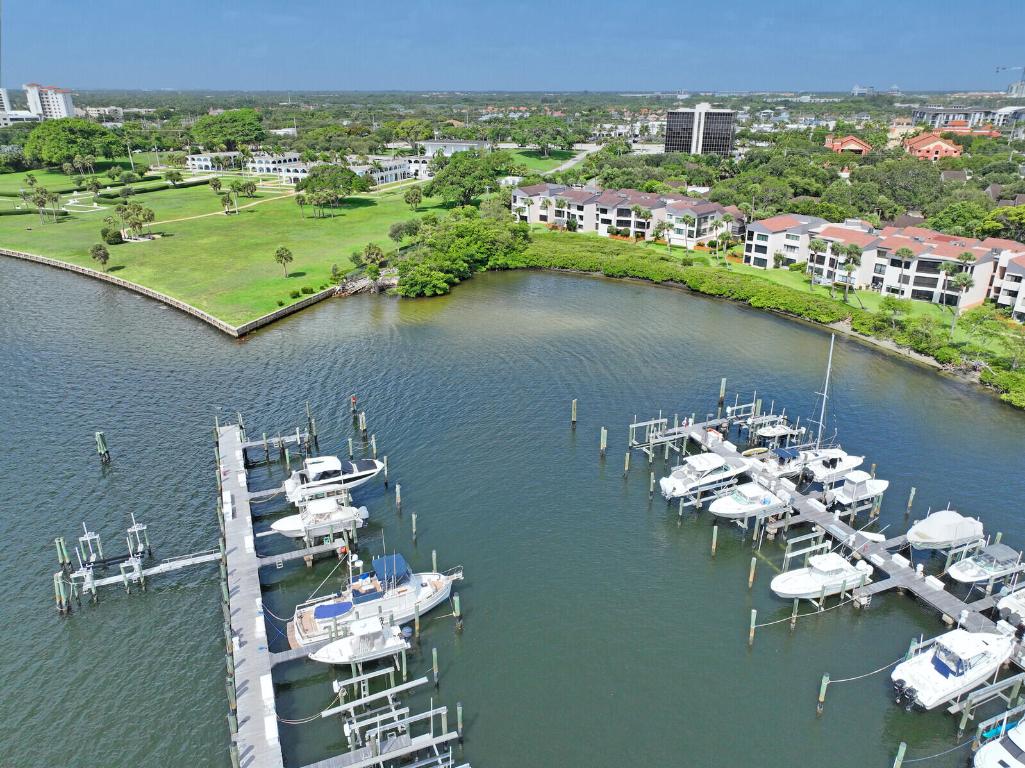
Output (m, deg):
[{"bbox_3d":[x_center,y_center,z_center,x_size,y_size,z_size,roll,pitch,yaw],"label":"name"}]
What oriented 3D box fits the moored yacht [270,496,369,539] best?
[{"bbox_3d":[-17.692,12.530,64.999,8.400,3.200,2.700,-9,24,-20],"label":"moored yacht"}]

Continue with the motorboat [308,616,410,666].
[{"bbox_3d":[-10.700,18.636,50.351,7.200,3.100,2.450,-9,24,-20],"label":"motorboat"}]

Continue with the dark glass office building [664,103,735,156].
[{"bbox_3d":[101.188,-136.393,383.164,34.000,27.500,20.000,8,24,18],"label":"dark glass office building"}]

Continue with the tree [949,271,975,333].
[{"bbox_3d":[66.668,-11.497,106.536,3.478,10.506,3.478,0,23,0],"label":"tree"}]

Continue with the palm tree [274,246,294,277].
[{"bbox_3d":[-46.320,-24.756,145.025,3.755,6.146,3.755,0,23,0],"label":"palm tree"}]

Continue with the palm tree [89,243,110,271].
[{"bbox_3d":[-86.439,-26.486,149.523,4.083,5.793,4.083,0,23,0],"label":"palm tree"}]

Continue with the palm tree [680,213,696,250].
[{"bbox_3d":[40.067,-34.013,162.342,2.835,9.131,2.835,0,23,0],"label":"palm tree"}]

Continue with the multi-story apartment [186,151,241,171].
[{"bbox_3d":[-150.008,-113.499,361.664,14.500,7.200,23.000,11,25,26],"label":"multi-story apartment"}]

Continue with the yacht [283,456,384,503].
[{"bbox_3d":[-16.911,8.781,68.112,9.400,3.400,3.100,-7,24,-17],"label":"yacht"}]

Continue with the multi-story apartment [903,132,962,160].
[{"bbox_3d":[206.552,-117.010,352.615,20.000,13.000,28.000,8,24,18],"label":"multi-story apartment"}]

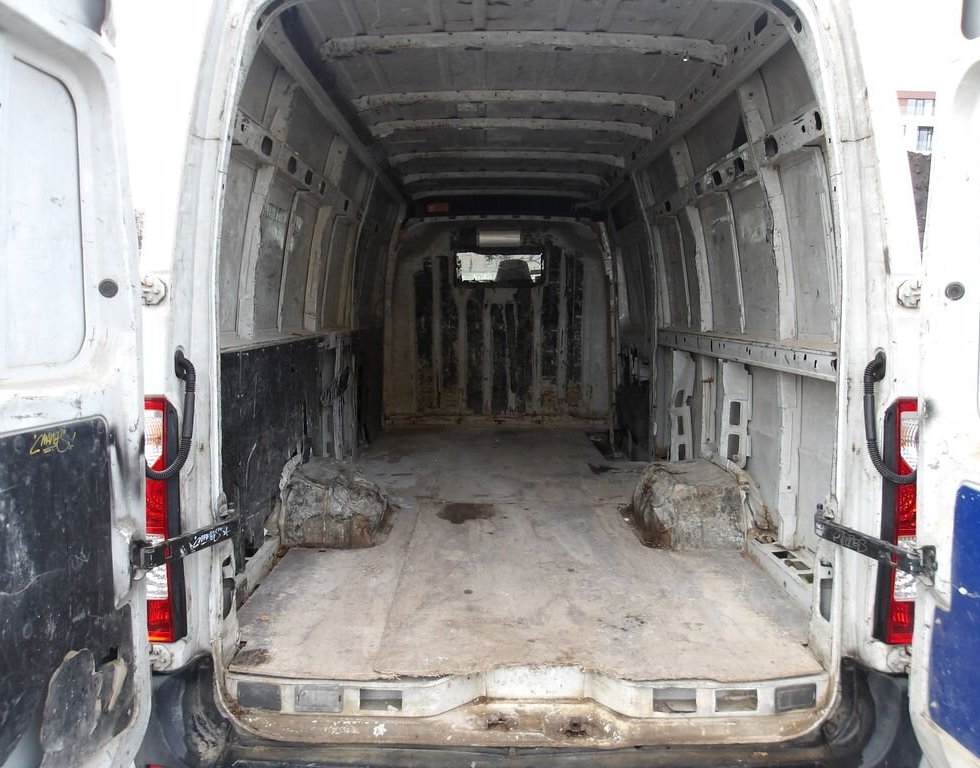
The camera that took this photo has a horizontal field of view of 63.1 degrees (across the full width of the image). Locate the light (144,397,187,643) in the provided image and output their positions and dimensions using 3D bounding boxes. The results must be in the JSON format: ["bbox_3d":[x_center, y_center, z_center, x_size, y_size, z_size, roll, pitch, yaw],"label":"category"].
[{"bbox_3d":[-0.839,0.329,1.989,0.150,0.610,0.130,0,5,0],"label":"light"}]

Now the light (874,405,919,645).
[{"bbox_3d":[1.051,0.329,2.002,0.150,0.610,0.130,0,5,0],"label":"light"}]

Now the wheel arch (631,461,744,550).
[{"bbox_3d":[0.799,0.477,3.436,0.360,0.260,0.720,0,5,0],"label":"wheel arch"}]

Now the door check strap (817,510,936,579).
[{"bbox_3d":[0.903,0.378,1.889,0.045,0.075,0.315,-2,6,-23],"label":"door check strap"}]

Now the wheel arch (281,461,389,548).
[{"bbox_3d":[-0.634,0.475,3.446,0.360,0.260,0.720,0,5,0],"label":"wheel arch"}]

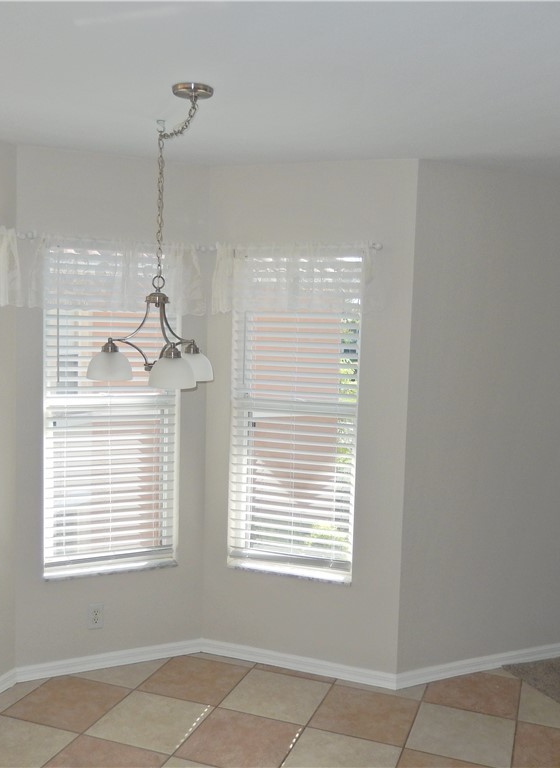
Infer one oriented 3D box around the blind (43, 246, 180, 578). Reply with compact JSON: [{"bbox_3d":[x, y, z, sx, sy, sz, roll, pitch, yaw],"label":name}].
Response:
[{"bbox_3d":[-0.797,0.124,3.541,0.637,1.526,0.060,0,5,-25],"label":"blind"}]

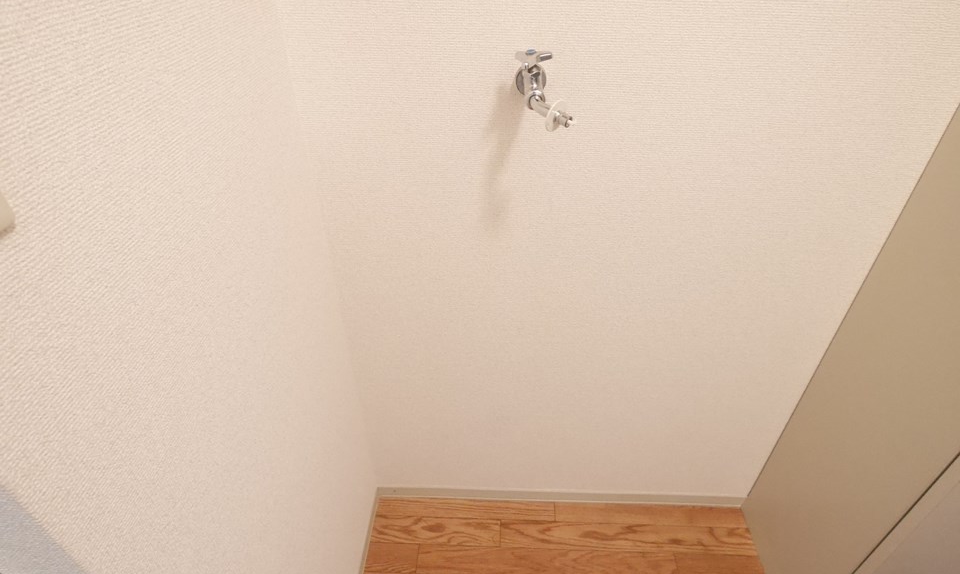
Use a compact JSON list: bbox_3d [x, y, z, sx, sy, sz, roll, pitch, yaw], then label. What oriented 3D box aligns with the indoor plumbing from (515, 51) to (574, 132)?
[{"bbox_3d":[0.090,-0.282,0.731,0.078,0.092,0.162,1,36,1],"label":"indoor plumbing"}]

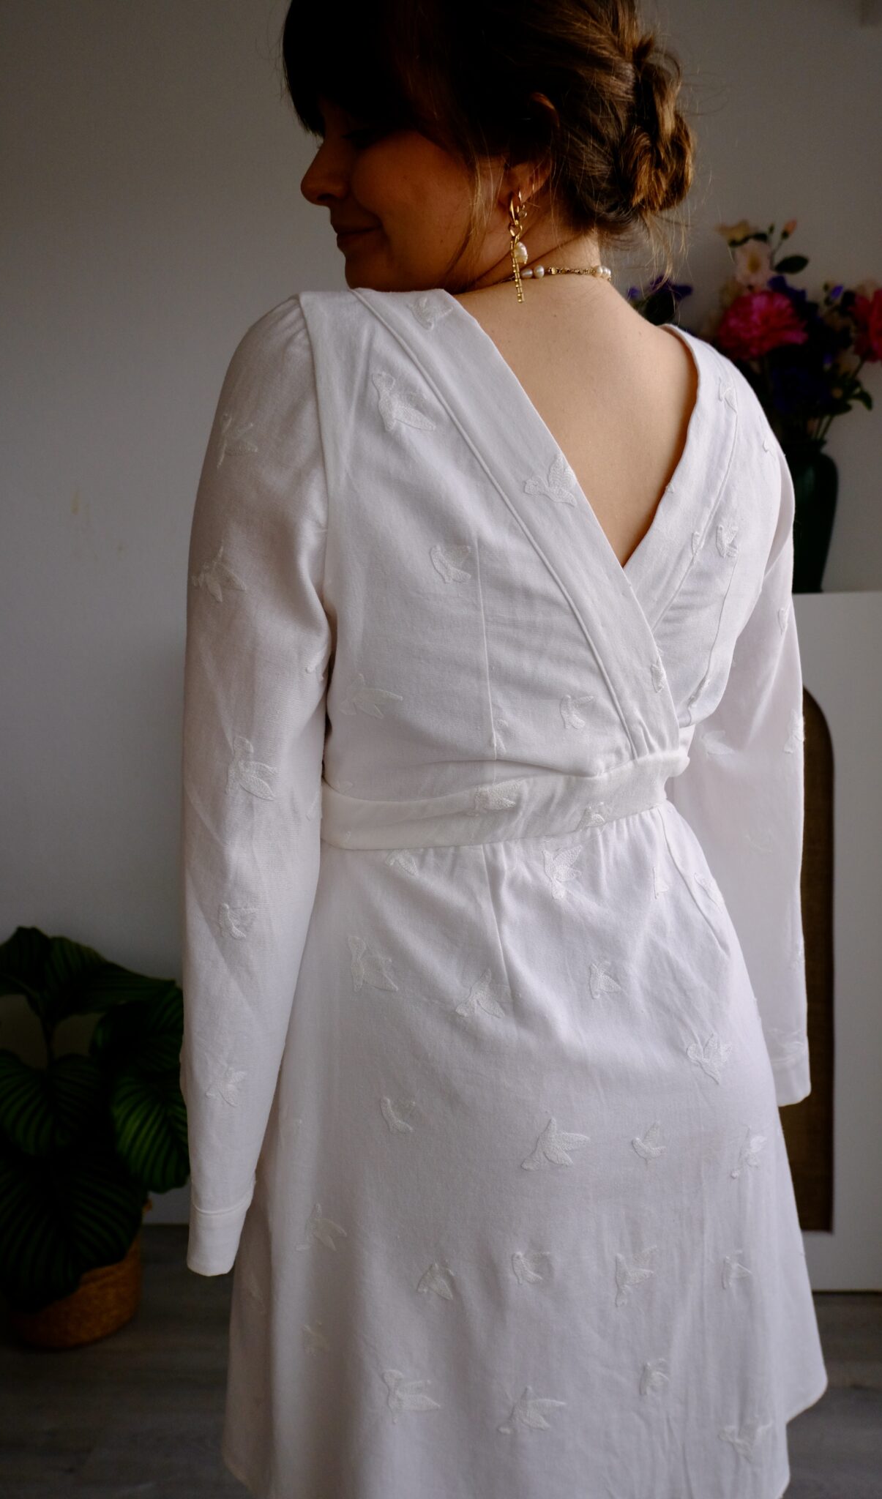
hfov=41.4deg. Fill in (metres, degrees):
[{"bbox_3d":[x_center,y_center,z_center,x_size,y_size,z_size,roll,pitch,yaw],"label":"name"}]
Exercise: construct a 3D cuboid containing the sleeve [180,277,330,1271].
[{"bbox_3d":[-0.115,0.022,0.725,0.105,0.590,0.130,-2,4,-33],"label":"sleeve"}]

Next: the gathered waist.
[{"bbox_3d":[0.041,0.034,0.845,0.290,0.068,0.220,-2,4,-33],"label":"gathered waist"}]

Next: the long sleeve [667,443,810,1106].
[{"bbox_3d":[0.243,0.012,0.945,0.105,0.570,0.140,-2,4,-33],"label":"long sleeve"}]

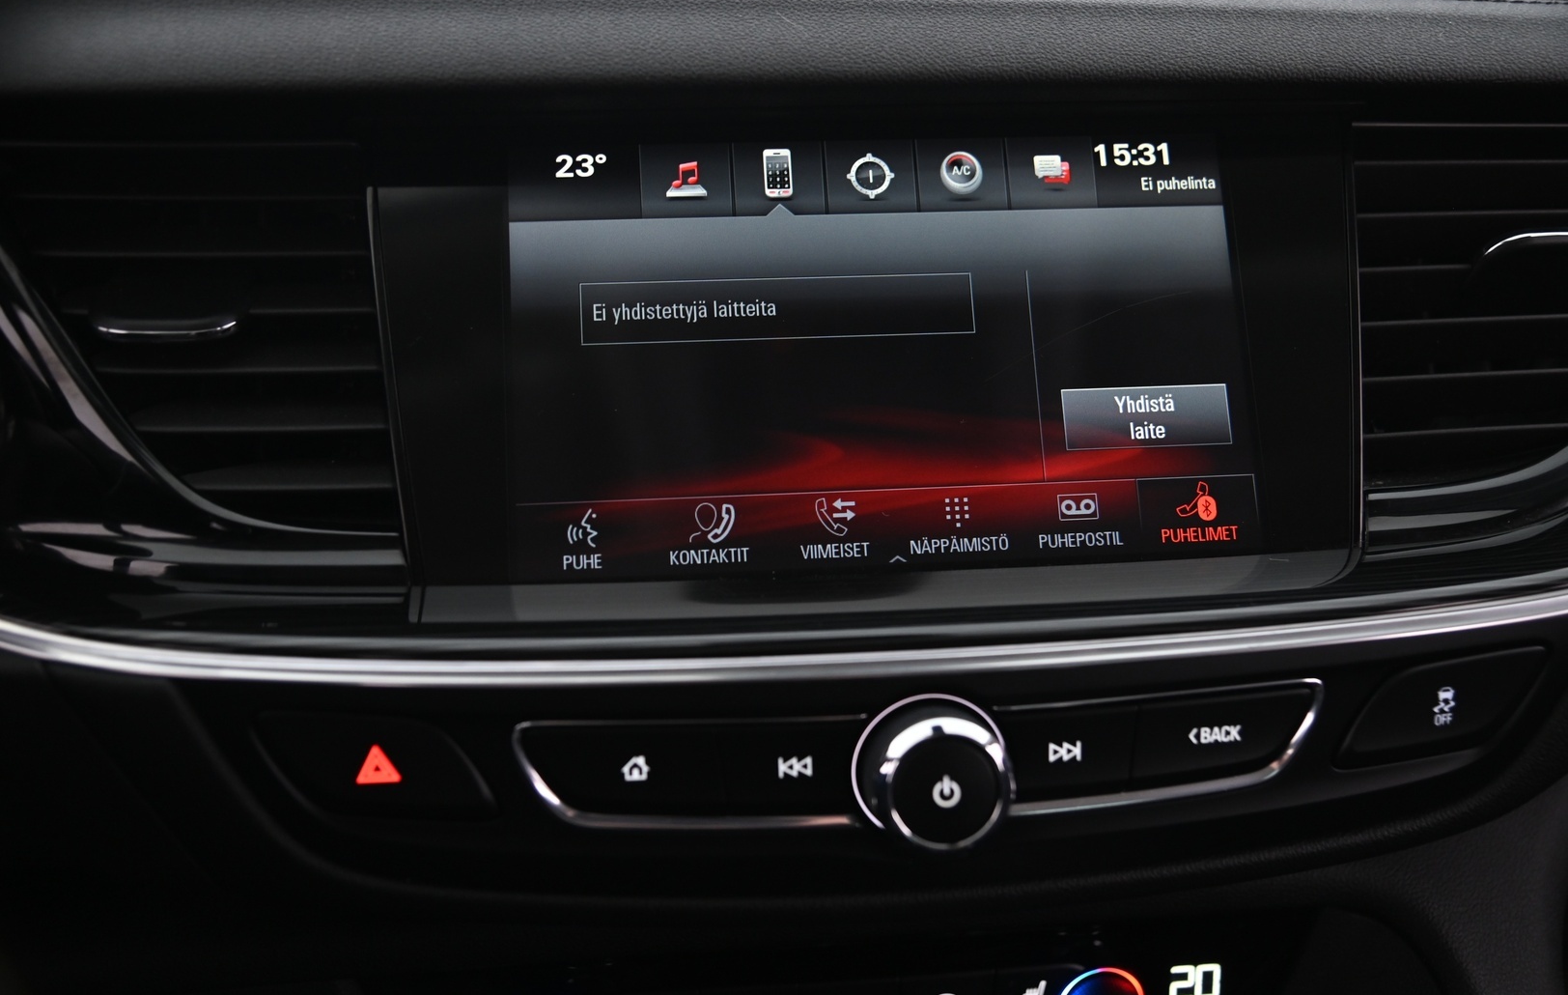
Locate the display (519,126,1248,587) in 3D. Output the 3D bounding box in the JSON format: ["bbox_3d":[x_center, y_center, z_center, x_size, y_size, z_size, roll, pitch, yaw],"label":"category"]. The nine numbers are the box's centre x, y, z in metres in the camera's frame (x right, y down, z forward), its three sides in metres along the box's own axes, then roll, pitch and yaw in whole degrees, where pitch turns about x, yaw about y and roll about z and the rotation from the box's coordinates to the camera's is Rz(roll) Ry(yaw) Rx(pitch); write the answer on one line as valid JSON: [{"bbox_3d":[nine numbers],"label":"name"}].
[{"bbox_3d":[0.023,-0.034,0.398,0.177,0.107,0.015,-2,-12,-5],"label":"display"}]

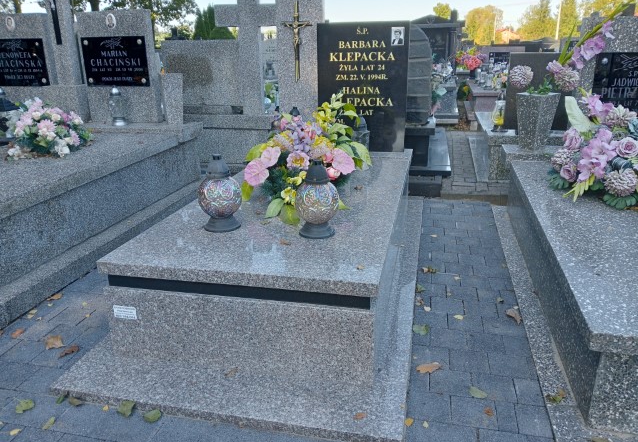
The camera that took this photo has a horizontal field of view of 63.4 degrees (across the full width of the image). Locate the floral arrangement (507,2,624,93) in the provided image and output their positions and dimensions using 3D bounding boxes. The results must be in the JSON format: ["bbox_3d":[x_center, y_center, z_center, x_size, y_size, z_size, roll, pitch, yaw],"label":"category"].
[{"bbox_3d":[1.622,-1.130,3.406,0.736,0.563,0.403,4,19,12],"label":"floral arrangement"}]

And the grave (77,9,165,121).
[{"bbox_3d":[-1.519,-1.167,3.955,0.538,0.795,0.157,4,19,12],"label":"grave"}]

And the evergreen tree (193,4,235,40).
[{"bbox_3d":[-5.297,-9.523,26.490,2.114,3.011,1.480,4,19,12],"label":"evergreen tree"}]

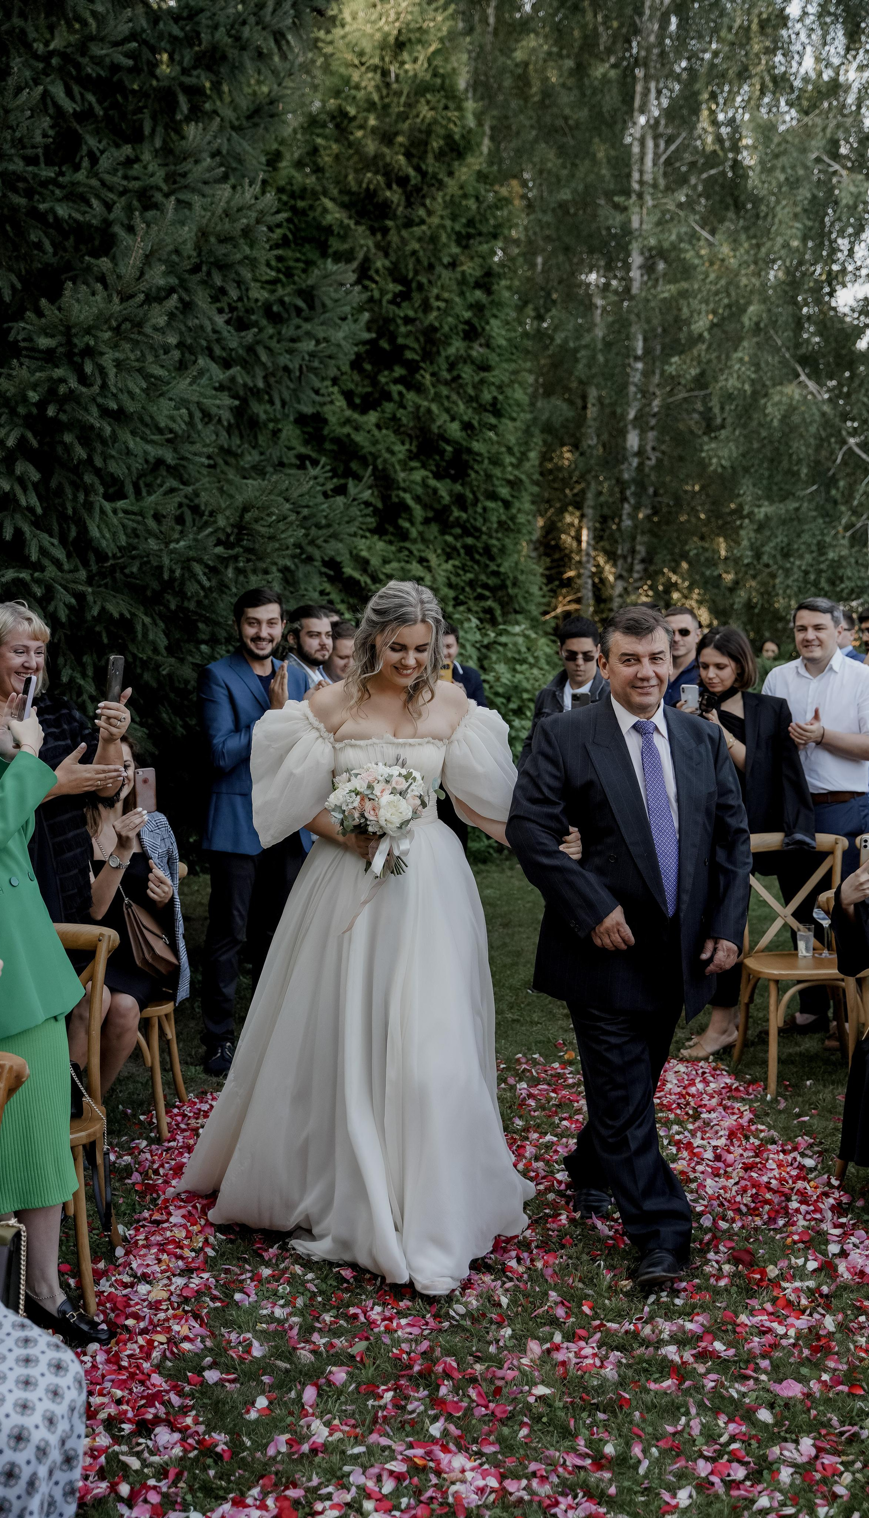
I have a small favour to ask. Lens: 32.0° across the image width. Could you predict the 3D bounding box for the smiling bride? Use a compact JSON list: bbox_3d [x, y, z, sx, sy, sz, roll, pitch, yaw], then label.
[{"bbox_3d":[-0.181,0.410,4.229,1.113,1.783,0.906,-1,4,-6],"label":"smiling bride"}]

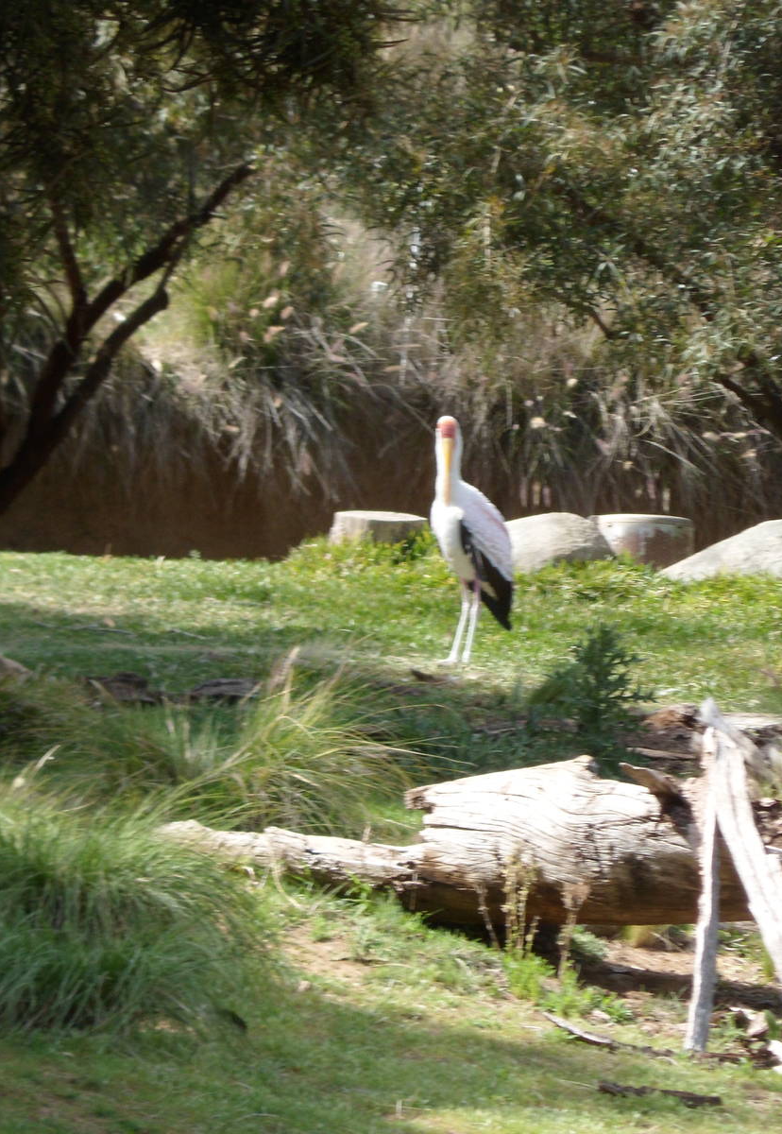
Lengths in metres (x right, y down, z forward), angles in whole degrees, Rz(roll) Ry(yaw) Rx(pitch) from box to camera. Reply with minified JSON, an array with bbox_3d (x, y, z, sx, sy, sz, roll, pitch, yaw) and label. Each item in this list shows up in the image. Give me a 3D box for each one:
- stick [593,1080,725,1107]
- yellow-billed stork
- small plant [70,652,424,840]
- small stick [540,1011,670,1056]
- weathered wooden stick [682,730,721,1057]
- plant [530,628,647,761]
[{"bbox_3d":[0.776,1.519,34.000,0.407,0.045,0.060,6,4,29],"label":"stick"},{"bbox_3d":[0.314,-0.103,45.800,0.260,0.960,0.450,4,3,25],"label":"yellow-billed stork"},{"bbox_3d":[-0.507,0.611,40.000,1.200,0.600,0.950,2,3,0],"label":"small plant"},{"bbox_3d":[0.640,1.390,35.150,0.494,0.045,0.060,15,10,37],"label":"small stick"},{"bbox_3d":[0.936,0.965,35.200,0.100,1.023,0.090,3,-23,0],"label":"weathered wooden stick"},{"bbox_3d":[0.726,0.454,43.000,0.430,0.480,0.420,2,3,0],"label":"plant"}]

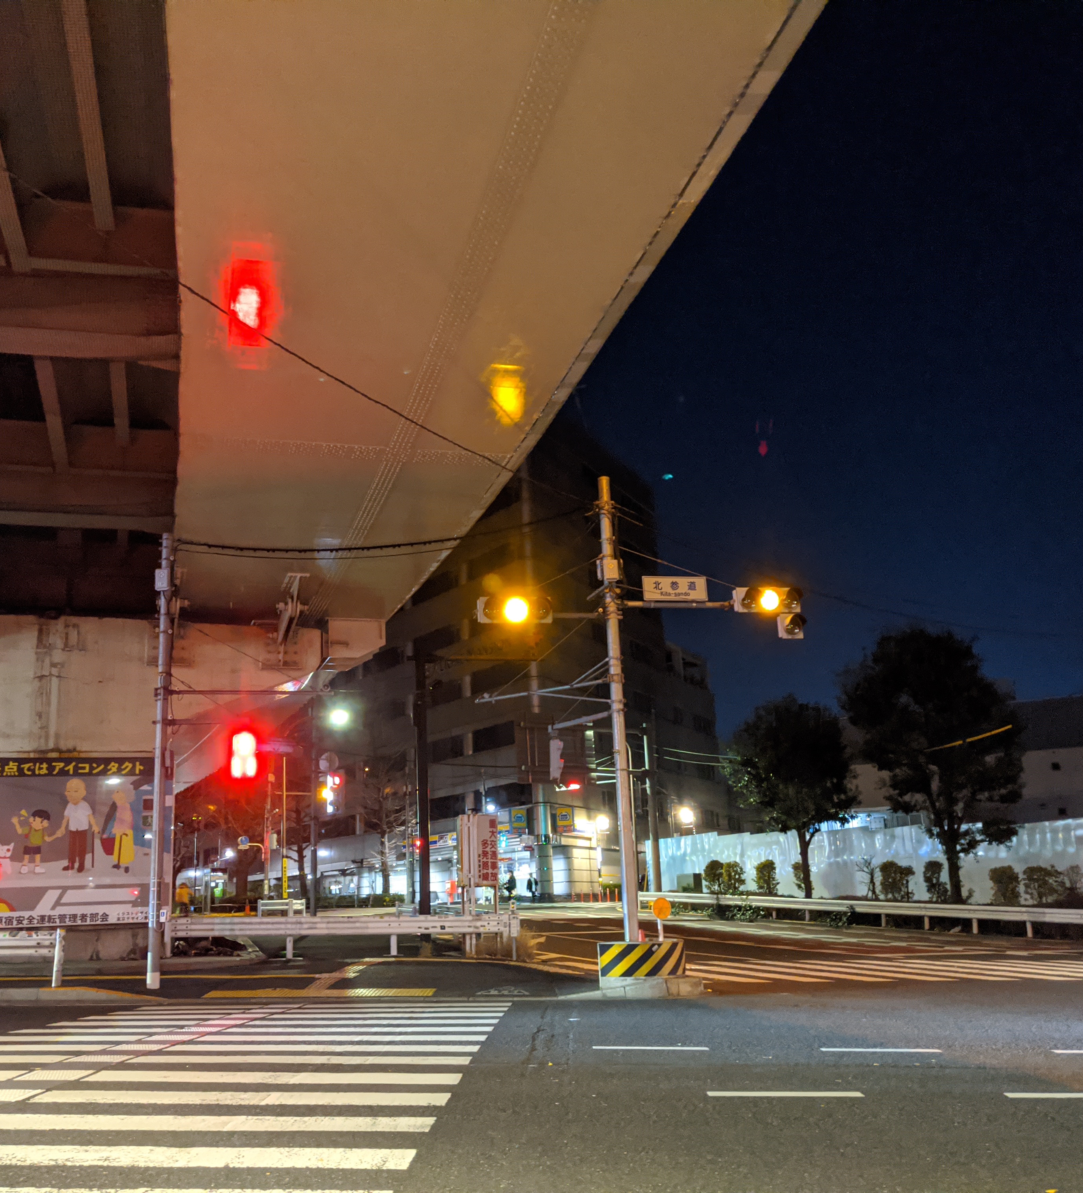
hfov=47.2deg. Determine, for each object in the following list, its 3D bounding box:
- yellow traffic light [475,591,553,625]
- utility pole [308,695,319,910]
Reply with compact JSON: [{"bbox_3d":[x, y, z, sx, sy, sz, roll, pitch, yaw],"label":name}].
[{"bbox_3d":[-0.439,0.190,19.934,1.200,0.430,0.360,0,-14,-12],"label":"yellow traffic light"},{"bbox_3d":[-7.817,7.236,42.588,0.250,7.510,0.250,-3,-14,0],"label":"utility pole"}]

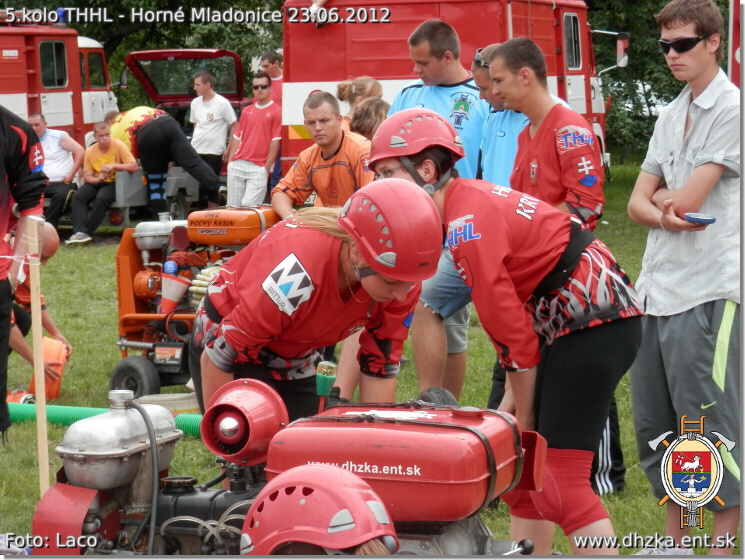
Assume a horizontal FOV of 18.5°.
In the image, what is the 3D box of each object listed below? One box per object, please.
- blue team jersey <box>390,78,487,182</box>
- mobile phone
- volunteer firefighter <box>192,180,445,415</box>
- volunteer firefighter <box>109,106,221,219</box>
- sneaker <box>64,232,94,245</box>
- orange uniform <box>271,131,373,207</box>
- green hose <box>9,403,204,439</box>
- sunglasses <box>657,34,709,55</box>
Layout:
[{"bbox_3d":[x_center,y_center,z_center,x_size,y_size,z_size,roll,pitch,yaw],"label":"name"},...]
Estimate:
[{"bbox_3d":[0.268,-0.447,8.750,0.470,0.690,0.280,1,4,14],"label":"blue team jersey"},{"bbox_3d":[0.998,-0.187,6.950,0.103,0.018,0.050,1,16,2],"label":"mobile phone"},{"bbox_3d":[-0.158,0.389,5.676,0.520,1.280,0.700,-3,5,-41],"label":"volunteer firefighter"},{"bbox_3d":[-1.840,-0.902,20.300,1.000,1.270,0.580,3,5,37],"label":"volunteer firefighter"},{"bbox_3d":[-2.704,-0.382,21.000,0.275,0.110,0.100,-3,5,-38],"label":"sneaker"},{"bbox_3d":[-0.220,-0.382,10.700,0.490,0.630,0.340,1,4,12],"label":"orange uniform"},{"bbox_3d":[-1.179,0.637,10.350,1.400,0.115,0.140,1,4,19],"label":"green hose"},{"bbox_3d":[0.970,-0.730,7.050,0.145,0.050,0.150,3,15,33],"label":"sunglasses"}]

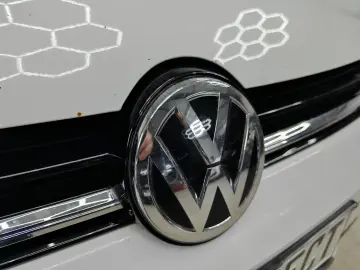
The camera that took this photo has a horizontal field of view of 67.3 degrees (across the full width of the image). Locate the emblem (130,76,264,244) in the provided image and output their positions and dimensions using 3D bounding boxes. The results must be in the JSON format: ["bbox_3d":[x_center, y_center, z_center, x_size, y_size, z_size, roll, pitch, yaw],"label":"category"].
[{"bbox_3d":[0.024,0.022,0.237,0.144,0.144,0.018,-14,12,-33],"label":"emblem"}]

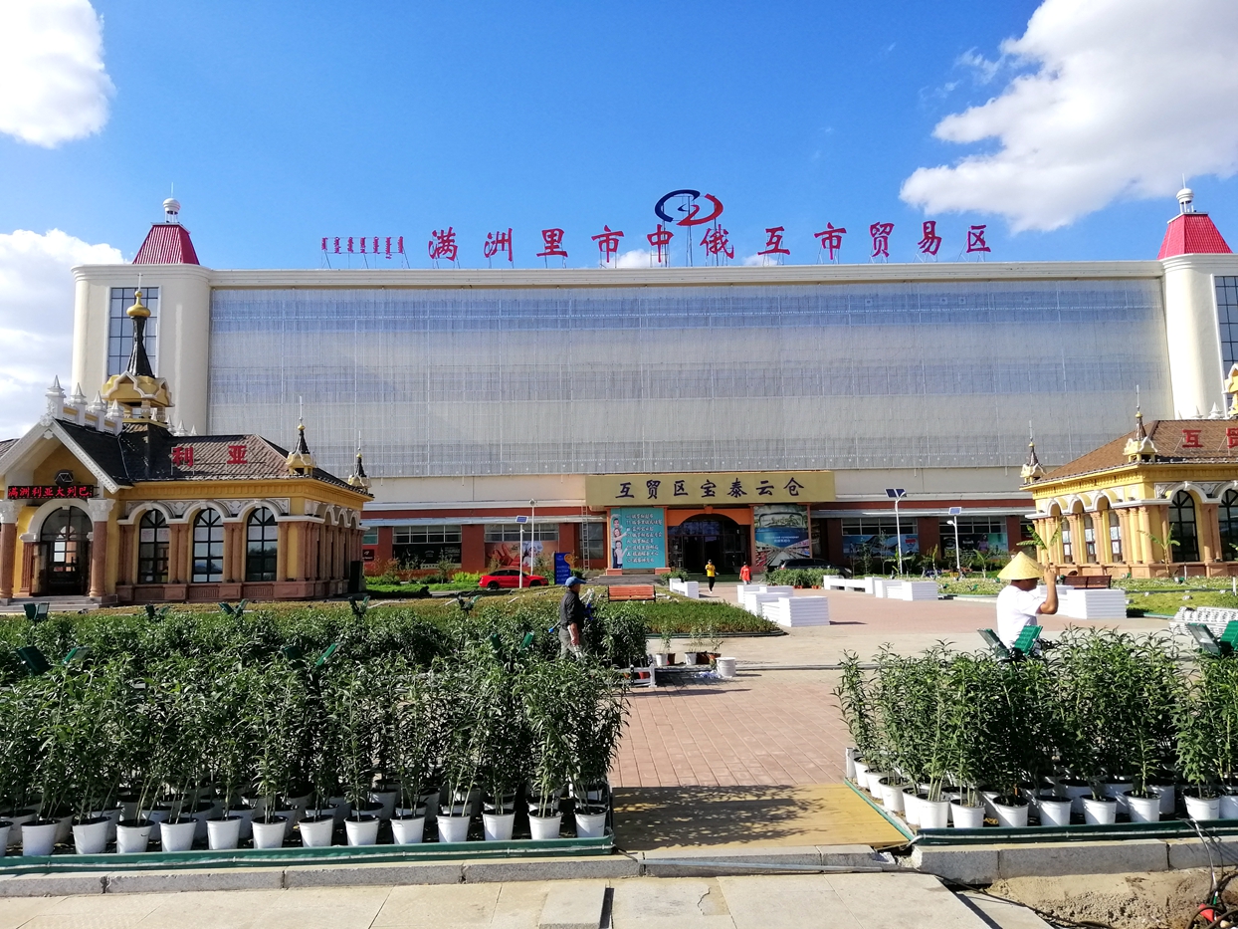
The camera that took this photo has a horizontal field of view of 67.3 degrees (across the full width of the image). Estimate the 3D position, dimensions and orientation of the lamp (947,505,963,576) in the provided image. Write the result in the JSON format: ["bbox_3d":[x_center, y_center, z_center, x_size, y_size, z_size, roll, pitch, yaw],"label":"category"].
[{"bbox_3d":[20.108,4.828,55.250,0.800,4.600,0.650,1,-7,-17],"label":"lamp"}]

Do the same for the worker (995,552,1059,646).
[{"bbox_3d":[3.604,1.652,8.104,0.530,1.770,0.480,-1,-6,-5],"label":"worker"}]

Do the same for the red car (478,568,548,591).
[{"bbox_3d":[-7.077,7.803,62.922,4.750,1.430,1.840,-1,-6,-3],"label":"red car"}]

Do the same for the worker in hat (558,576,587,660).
[{"bbox_3d":[-0.615,2.325,12.361,0.500,1.650,0.500,-1,-6,-3],"label":"worker in hat"}]

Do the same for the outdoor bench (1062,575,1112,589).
[{"bbox_3d":[16.374,4.308,32.455,1.670,0.830,0.650,0,-6,-14],"label":"outdoor bench"}]

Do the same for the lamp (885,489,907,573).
[{"bbox_3d":[17.408,4.503,58.175,1.200,6.000,0.900,-4,-7,24],"label":"lamp"}]

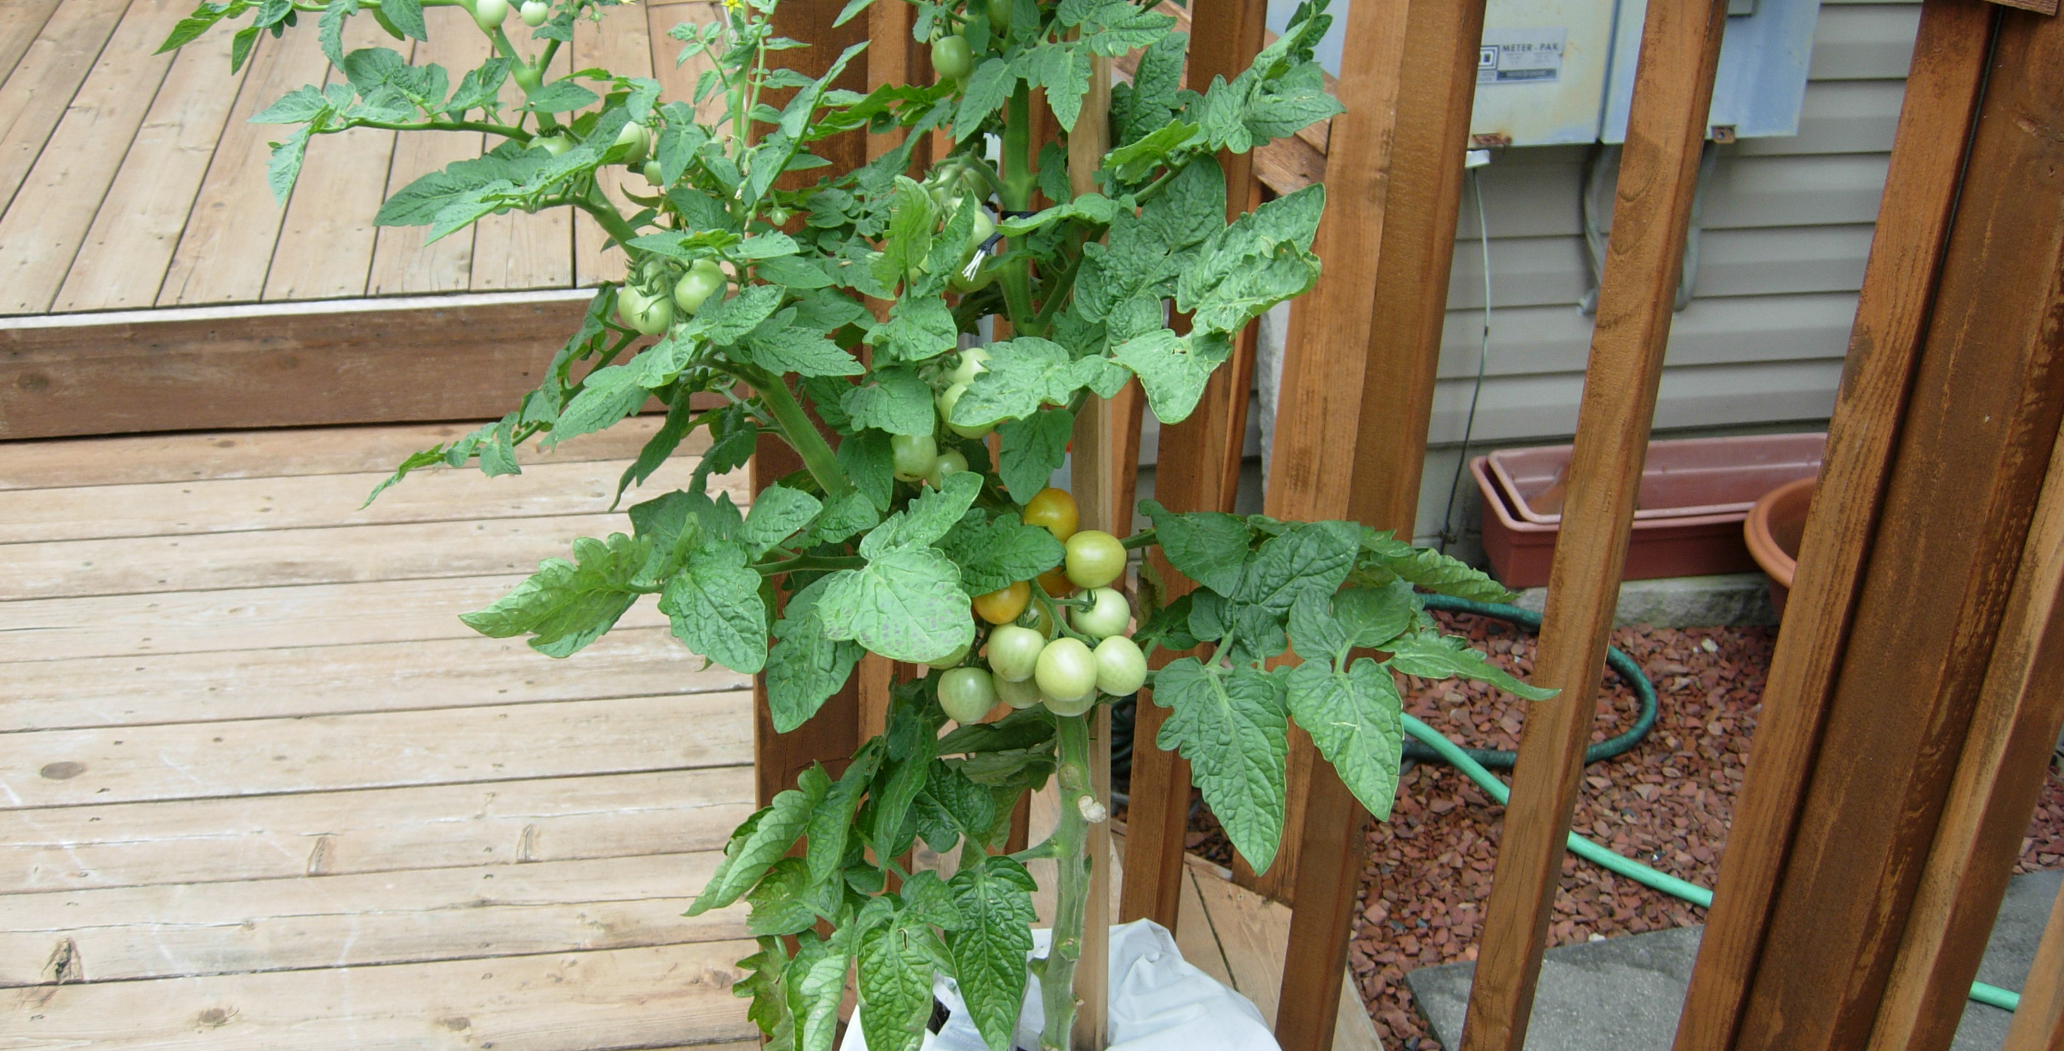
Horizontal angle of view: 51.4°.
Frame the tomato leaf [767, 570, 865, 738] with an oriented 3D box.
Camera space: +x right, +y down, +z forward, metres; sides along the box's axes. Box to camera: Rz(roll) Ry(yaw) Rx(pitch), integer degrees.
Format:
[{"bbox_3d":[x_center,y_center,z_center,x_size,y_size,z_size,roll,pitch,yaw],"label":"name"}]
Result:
[{"bbox_3d":[-0.119,0.070,1.180,0.050,0.098,0.022,24,6,8],"label":"tomato leaf"}]

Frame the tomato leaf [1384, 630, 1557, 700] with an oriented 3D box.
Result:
[{"bbox_3d":[0.249,0.078,1.224,0.113,0.020,0.058,15,27,-9],"label":"tomato leaf"}]

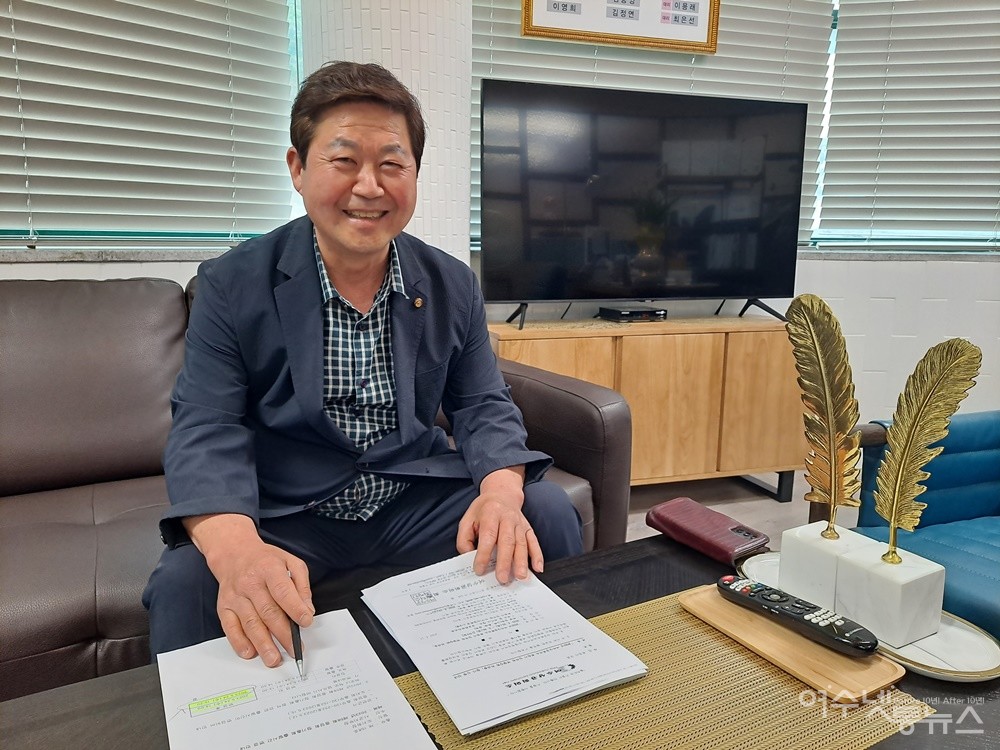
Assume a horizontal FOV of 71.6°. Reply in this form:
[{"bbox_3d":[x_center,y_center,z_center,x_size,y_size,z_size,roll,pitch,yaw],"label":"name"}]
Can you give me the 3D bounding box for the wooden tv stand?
[{"bbox_3d":[0.515,0.136,2.536,1.210,0.665,0.400,-3,10,-17],"label":"wooden tv stand"}]

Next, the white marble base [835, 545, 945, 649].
[{"bbox_3d":[0.441,0.248,0.789,0.076,0.075,0.078,-5,11,-27],"label":"white marble base"}]

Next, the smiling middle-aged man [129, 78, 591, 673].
[{"bbox_3d":[-0.208,0.121,1.085,0.620,1.190,0.800,-4,11,-22],"label":"smiling middle-aged man"}]

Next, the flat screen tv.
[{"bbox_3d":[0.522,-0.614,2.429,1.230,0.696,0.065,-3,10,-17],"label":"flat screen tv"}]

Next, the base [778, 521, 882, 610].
[{"bbox_3d":[0.405,0.236,0.858,0.076,0.075,0.078,-5,11,-27],"label":"base"}]

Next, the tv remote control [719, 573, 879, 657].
[{"bbox_3d":[0.334,0.269,0.791,0.044,0.025,0.180,-8,13,-40],"label":"tv remote control"}]

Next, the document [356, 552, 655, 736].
[{"bbox_3d":[-0.012,0.289,0.798,0.210,0.010,0.297,-5,11,-28],"label":"document"}]

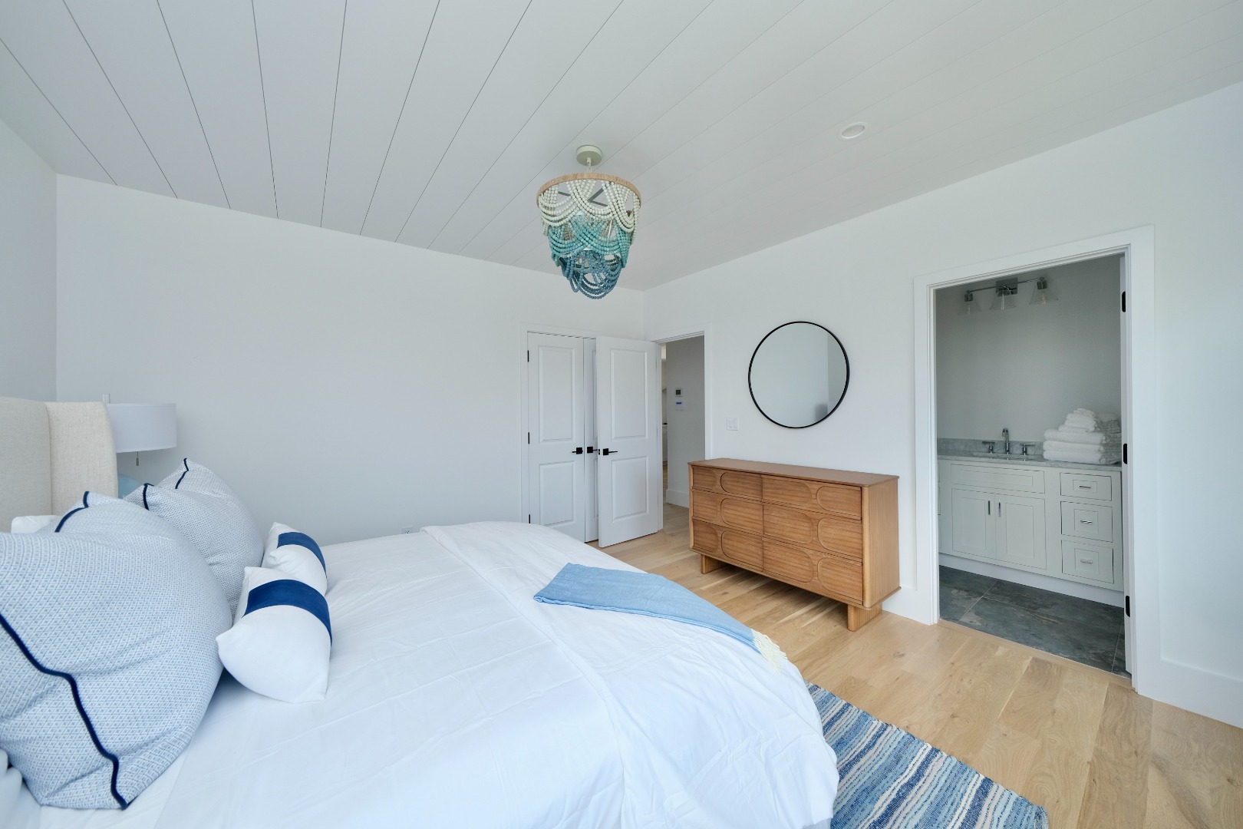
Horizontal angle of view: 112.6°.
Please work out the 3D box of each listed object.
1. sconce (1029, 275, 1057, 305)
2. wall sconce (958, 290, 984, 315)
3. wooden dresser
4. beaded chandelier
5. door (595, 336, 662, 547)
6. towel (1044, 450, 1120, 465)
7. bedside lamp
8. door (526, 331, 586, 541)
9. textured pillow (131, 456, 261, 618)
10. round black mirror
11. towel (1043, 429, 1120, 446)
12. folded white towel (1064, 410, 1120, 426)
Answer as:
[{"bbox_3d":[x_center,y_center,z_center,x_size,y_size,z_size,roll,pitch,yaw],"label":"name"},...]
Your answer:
[{"bbox_3d":[3.299,-0.971,3.239,0.165,0.200,0.160,-1,0,-37],"label":"sconce"},{"bbox_3d":[3.035,-0.988,3.614,0.150,0.195,0.150,0,0,-38],"label":"wall sconce"},{"bbox_3d":[1.151,0.834,2.999,0.445,0.872,1.375,-1,0,-37],"label":"wooden dresser"},{"bbox_3d":[-0.158,-0.955,2.079,0.515,0.710,0.515,-1,0,0],"label":"beaded chandelier"},{"bbox_3d":[0.070,0.260,4.270,0.765,2.035,0.042,-1,0,-37],"label":"door"},{"bbox_3d":[3.287,0.293,2.927,0.360,0.073,0.290,0,0,-20],"label":"towel"},{"bbox_3d":[-2.413,0.285,1.943,0.405,0.680,0.405,-1,0,-37],"label":"bedside lamp"},{"bbox_3d":[-0.617,0.264,4.001,0.605,2.035,0.042,-1,0,-37],"label":"door"},{"bbox_3d":[-1.601,0.432,1.615,0.230,0.520,0.600,-31,18,-34],"label":"textured pillow"},{"bbox_3d":[1.318,-0.295,3.157,0.030,0.812,0.812,-1,0,-37],"label":"round black mirror"},{"bbox_3d":[3.287,0.156,2.925,0.360,0.070,0.290,0,0,-20],"label":"towel"},{"bbox_3d":[3.297,0.038,2.907,0.310,0.075,0.155,0,0,-20],"label":"folded white towel"}]

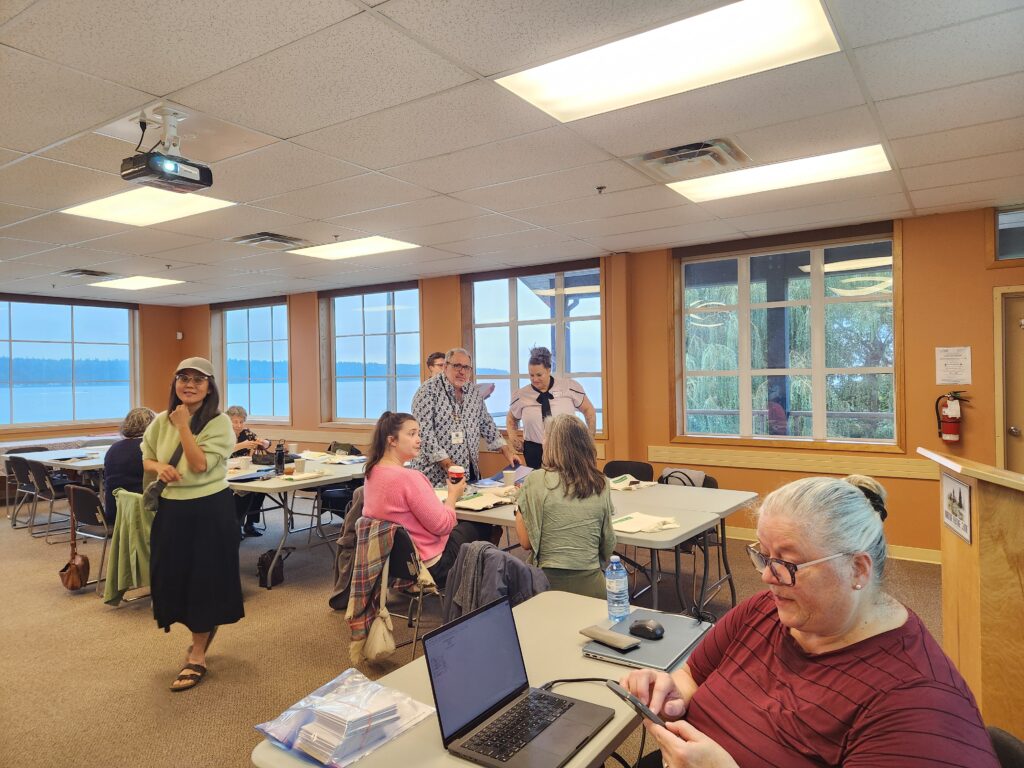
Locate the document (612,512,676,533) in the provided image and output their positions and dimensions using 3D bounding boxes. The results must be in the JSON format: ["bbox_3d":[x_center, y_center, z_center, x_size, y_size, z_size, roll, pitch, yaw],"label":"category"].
[{"bbox_3d":[0.620,0.676,3.378,0.380,0.030,0.340,-2,1,-40],"label":"document"}]

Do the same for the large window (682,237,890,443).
[{"bbox_3d":[2.301,-0.337,5.870,1.770,1.650,0.100,0,1,34],"label":"large window"}]

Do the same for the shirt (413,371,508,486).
[{"bbox_3d":[-0.366,0.325,4.650,0.620,0.800,0.420,-1,1,-23],"label":"shirt"}]

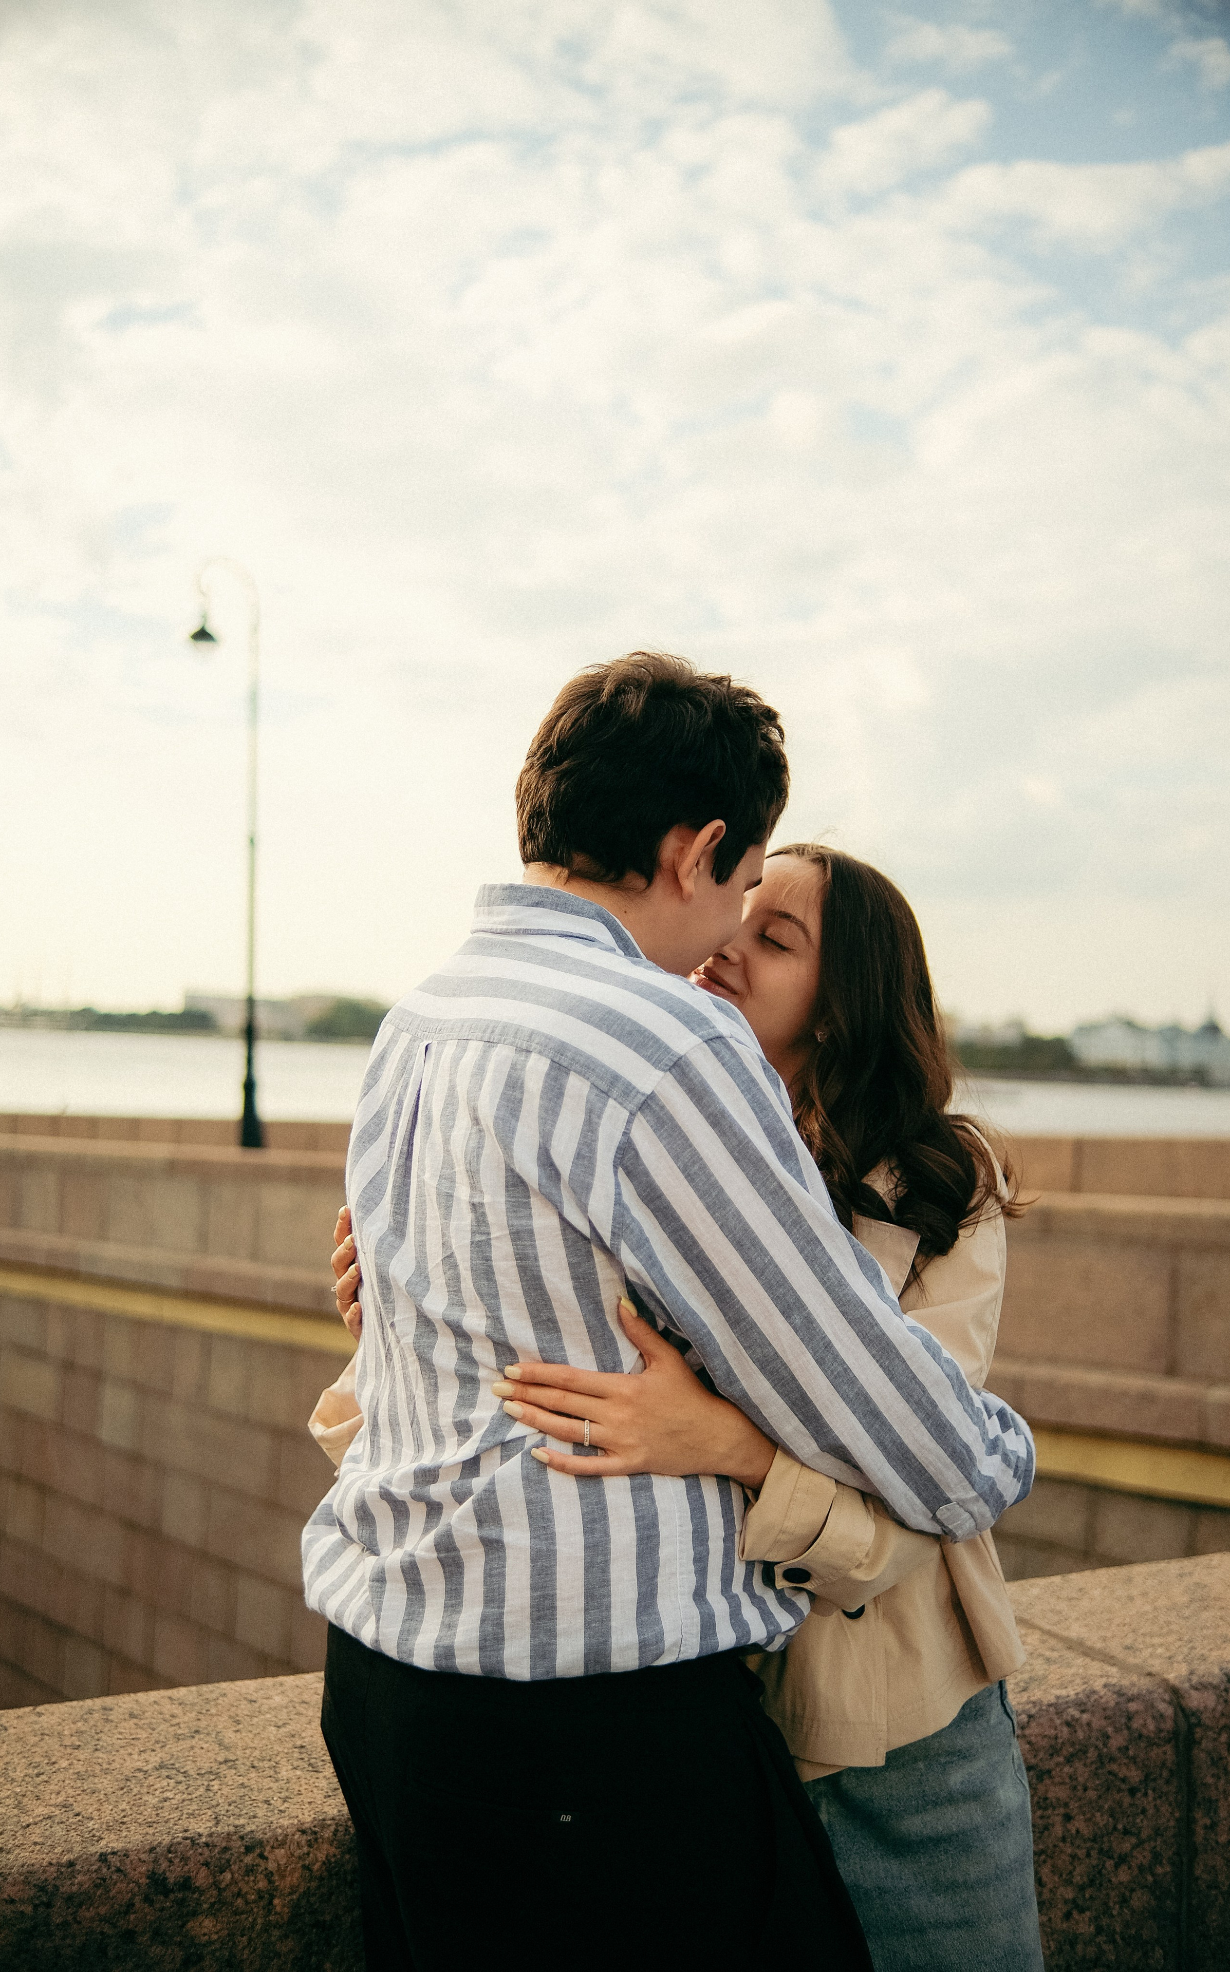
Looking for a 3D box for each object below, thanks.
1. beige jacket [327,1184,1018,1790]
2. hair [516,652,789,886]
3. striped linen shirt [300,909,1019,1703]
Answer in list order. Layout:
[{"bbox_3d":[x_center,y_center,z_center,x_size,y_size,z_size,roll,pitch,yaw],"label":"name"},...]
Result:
[{"bbox_3d":[0.058,0.372,1.642,0.541,0.520,0.449,0,-2,38],"label":"beige jacket"},{"bbox_3d":[0.032,-0.169,1.489,0.219,0.189,0.189,17,-11,-41],"label":"hair"},{"bbox_3d":[0.041,0.219,1.510,0.530,0.586,0.439,0,-2,41],"label":"striped linen shirt"}]

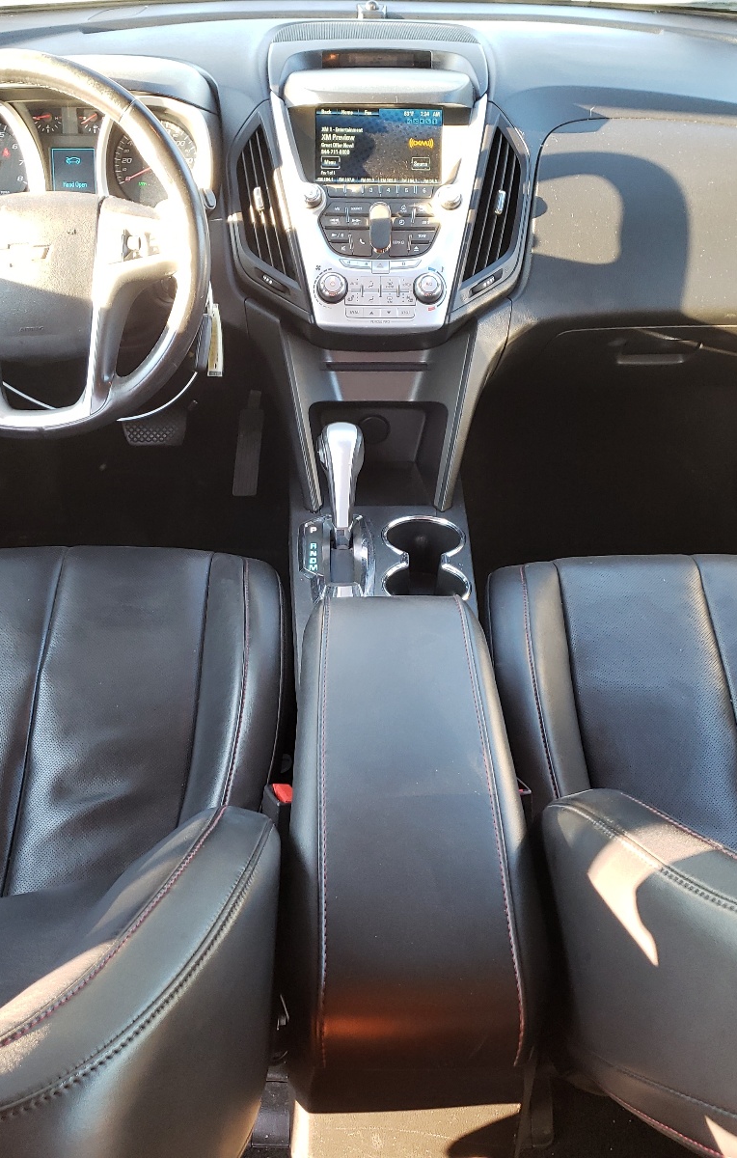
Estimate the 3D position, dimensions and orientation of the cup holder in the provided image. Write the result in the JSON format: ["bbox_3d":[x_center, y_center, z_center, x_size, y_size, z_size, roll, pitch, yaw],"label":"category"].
[{"bbox_3d":[0.060,0.009,1.241,0.093,0.070,0.186,0,35,-1],"label":"cup holder"}]

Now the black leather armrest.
[{"bbox_3d":[0.027,0.184,0.915,0.172,0.100,0.459,-1,35,-1],"label":"black leather armrest"}]

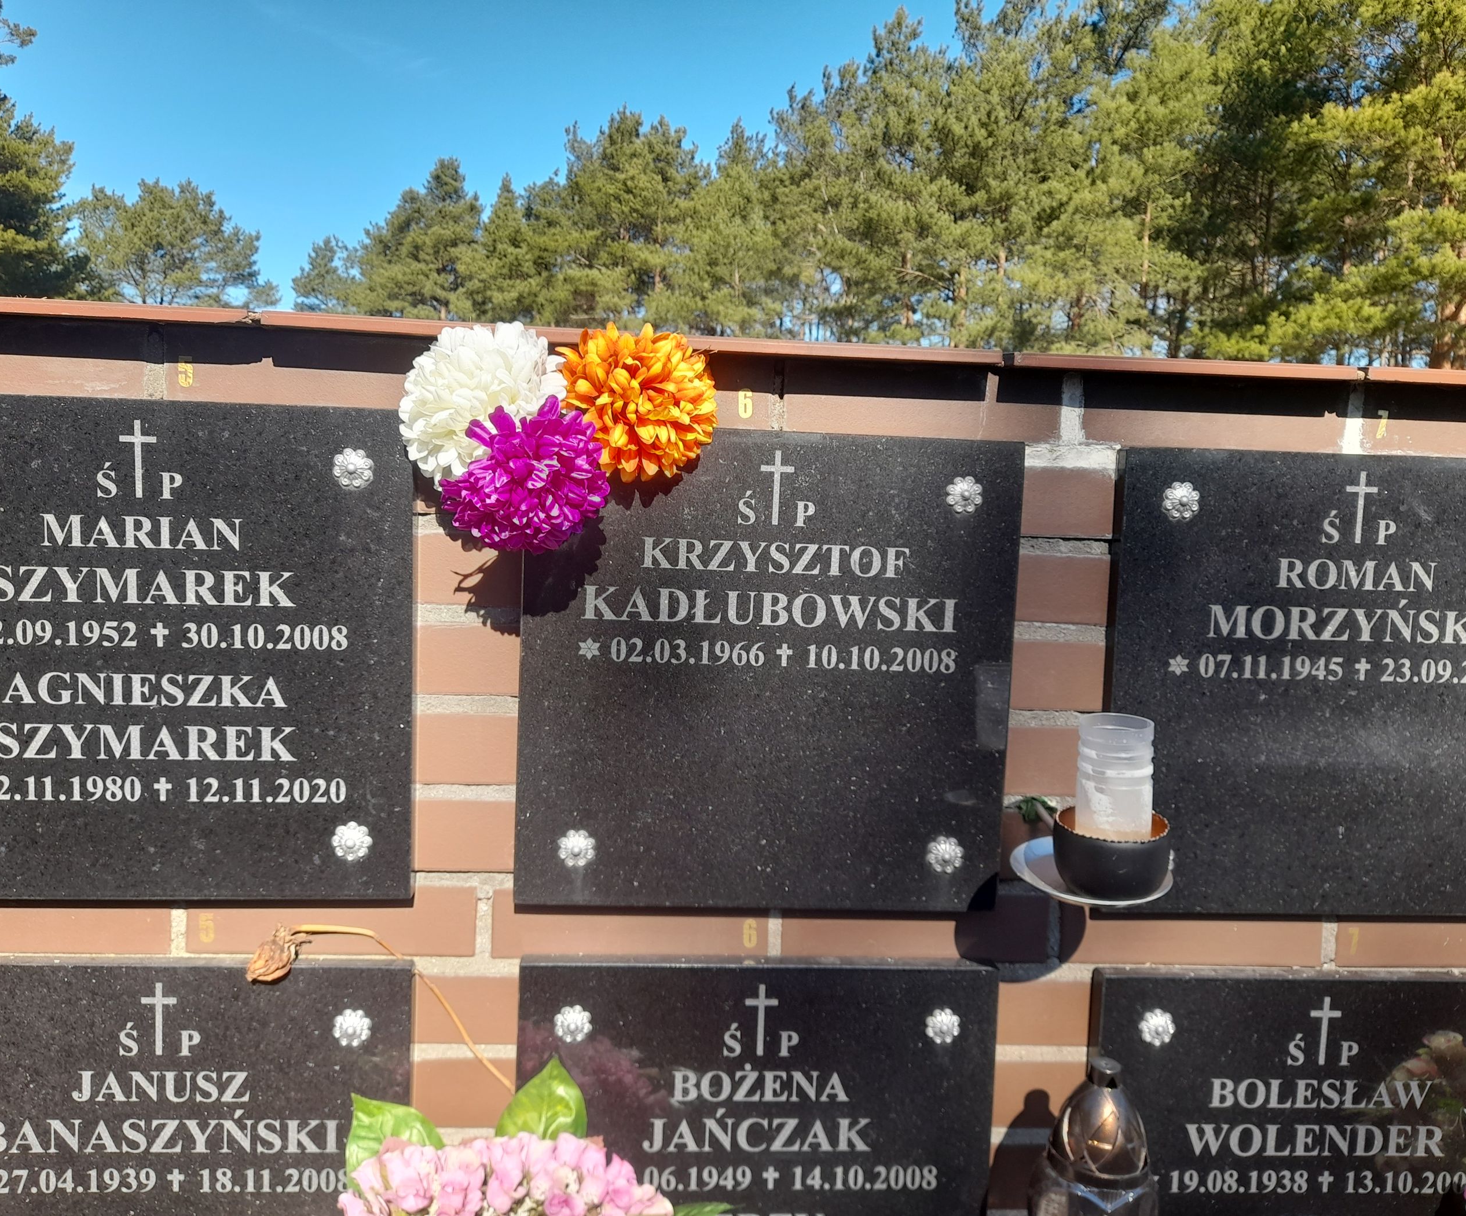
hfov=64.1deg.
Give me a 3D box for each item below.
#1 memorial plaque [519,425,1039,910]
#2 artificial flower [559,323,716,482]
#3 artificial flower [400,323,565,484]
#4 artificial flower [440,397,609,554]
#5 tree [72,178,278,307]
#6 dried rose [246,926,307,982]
[{"bbox_3d":[0.030,0.056,1.011,0.423,0.410,0.022,2,5,-4],"label":"memorial plaque"},{"bbox_3d":[-0.077,-0.165,0.942,0.127,0.126,0.100,2,5,-4],"label":"artificial flower"},{"bbox_3d":[-0.201,-0.164,0.936,0.130,0.127,0.100,2,5,-4],"label":"artificial flower"},{"bbox_3d":[-0.162,-0.104,0.913,0.131,0.120,0.100,2,5,-4],"label":"artificial flower"},{"bbox_3d":[-18.312,-8.273,38.500,6.877,11.418,6.405,0,6,-25],"label":"tree"},{"bbox_3d":[-0.384,0.292,0.987,0.050,0.048,0.036,2,5,-4],"label":"dried rose"}]

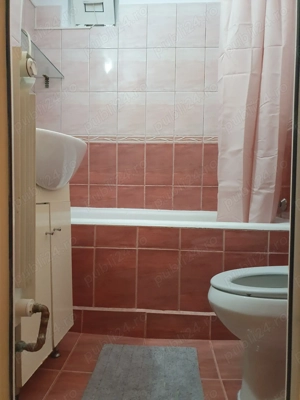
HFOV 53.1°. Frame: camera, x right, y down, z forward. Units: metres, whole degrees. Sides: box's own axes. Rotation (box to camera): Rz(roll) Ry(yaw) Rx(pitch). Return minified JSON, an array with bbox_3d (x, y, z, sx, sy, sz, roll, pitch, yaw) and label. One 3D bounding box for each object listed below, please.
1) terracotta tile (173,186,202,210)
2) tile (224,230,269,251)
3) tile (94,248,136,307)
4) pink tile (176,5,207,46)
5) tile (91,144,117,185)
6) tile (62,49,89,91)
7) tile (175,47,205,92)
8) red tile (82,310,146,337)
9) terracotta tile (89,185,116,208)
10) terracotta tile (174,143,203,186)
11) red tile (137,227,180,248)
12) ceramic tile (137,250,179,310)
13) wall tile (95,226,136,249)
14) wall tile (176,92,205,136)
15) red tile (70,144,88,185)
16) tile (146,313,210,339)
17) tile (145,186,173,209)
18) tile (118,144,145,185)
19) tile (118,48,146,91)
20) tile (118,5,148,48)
[{"bbox_3d":[0.265,-0.011,2.119,0.200,0.164,0.015,1,3,4],"label":"terracotta tile"},{"bbox_3d":[0.444,0.189,1.394,0.200,0.101,0.015,1,1,3],"label":"tile"},{"bbox_3d":[-0.165,0.376,1.437,0.200,0.293,0.012,1,2,3],"label":"tile"},{"bbox_3d":[0.284,-1.207,2.084,0.200,0.300,0.015,1,1,3],"label":"pink tile"},{"bbox_3d":[-0.338,-0.258,2.151,0.200,0.301,0.012,1,2,3],"label":"tile"},{"bbox_3d":[-0.521,-0.913,2.129,0.200,0.299,0.015,1,3,4],"label":"tile"},{"bbox_3d":[0.280,-0.906,2.090,0.200,0.301,0.012,1,2,3],"label":"tile"},{"bbox_3d":[-0.172,0.587,1.434,0.300,0.115,0.015,1,1,3],"label":"red tile"},{"bbox_3d":[-0.337,-0.023,2.156,0.200,0.164,0.015,1,3,4],"label":"terracotta tile"},{"bbox_3d":[0.269,-0.241,2.108,0.200,0.297,0.015,1,3,4],"label":"terracotta tile"},{"bbox_3d":[0.043,0.181,1.410,0.200,0.103,0.015,1,3,4],"label":"red tile"},{"bbox_3d":[0.038,0.380,1.425,0.200,0.293,0.012,1,2,3],"label":"ceramic tile"},{"bbox_3d":[-0.161,0.175,1.430,0.200,0.106,0.012,1,2,3],"label":"wall tile"},{"bbox_3d":[0.274,-0.604,2.101,0.200,0.301,0.012,1,2,3],"label":"wall tile"},{"bbox_3d":[-0.533,-0.258,2.158,0.200,0.297,0.015,1,3,4],"label":"red tile"},{"bbox_3d":[0.130,0.592,1.416,0.300,0.115,0.015,1,1,3],"label":"tile"},{"bbox_3d":[0.064,-0.015,2.131,0.200,0.164,0.015,1,3,4],"label":"tile"},{"bbox_3d":[-0.132,-0.250,2.133,0.200,0.297,0.015,1,3,4],"label":"tile"},{"bbox_3d":[-0.125,-0.913,2.115,0.200,0.300,0.015,1,1,3],"label":"tile"},{"bbox_3d":[-0.119,-1.215,2.108,0.200,0.300,0.015,1,1,3],"label":"tile"}]

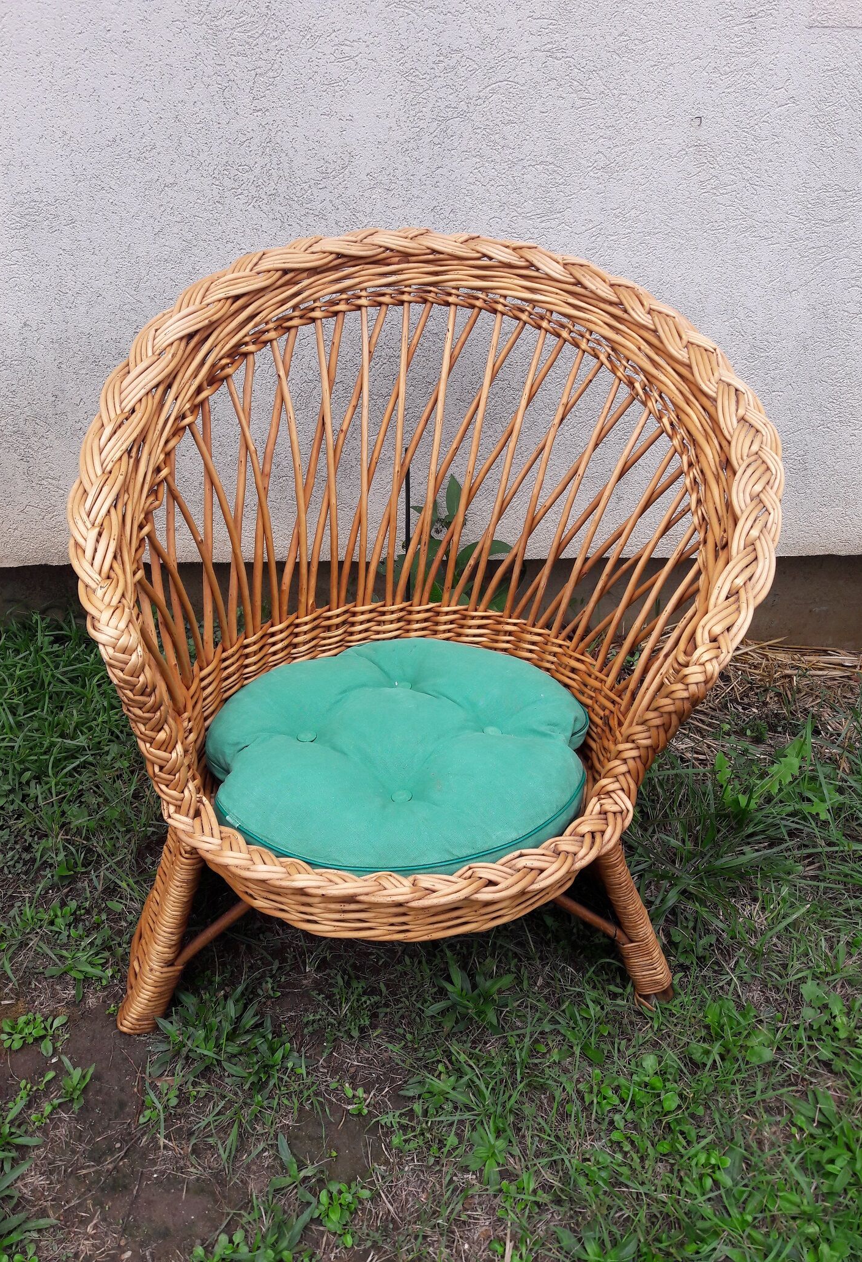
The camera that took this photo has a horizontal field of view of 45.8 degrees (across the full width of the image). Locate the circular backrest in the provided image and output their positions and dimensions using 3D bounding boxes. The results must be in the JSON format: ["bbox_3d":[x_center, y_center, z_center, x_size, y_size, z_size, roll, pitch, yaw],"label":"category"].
[{"bbox_3d":[-0.010,-0.164,1.230,0.808,0.532,0.522,-3,30,-4],"label":"circular backrest"}]

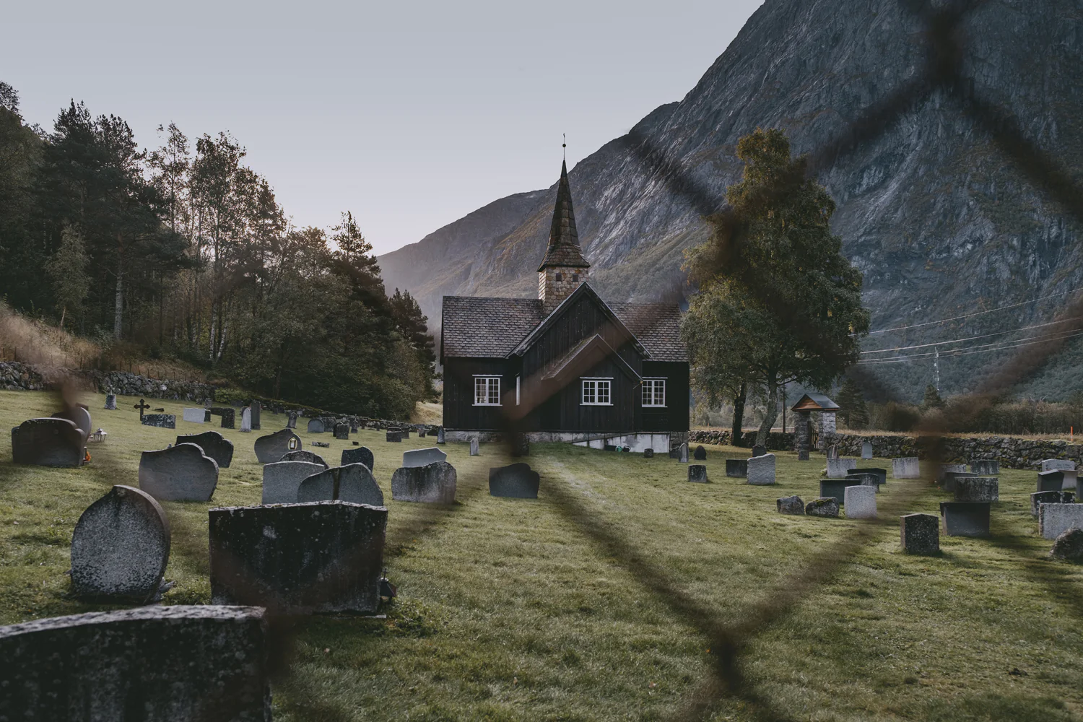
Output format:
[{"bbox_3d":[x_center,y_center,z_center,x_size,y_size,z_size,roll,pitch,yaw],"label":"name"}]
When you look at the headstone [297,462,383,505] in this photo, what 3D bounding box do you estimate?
[{"bbox_3d":[-2.695,1.682,11.780,1.135,0.619,0.160,0,-4,0],"label":"headstone"}]

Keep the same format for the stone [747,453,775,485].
[{"bbox_3d":[5.548,2.733,22.090,0.704,0.801,0.180,0,-4,0],"label":"stone"}]

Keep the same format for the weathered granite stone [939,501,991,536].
[{"bbox_3d":[6.116,2.283,12.600,0.703,0.454,0.150,1,-3,-11],"label":"weathered granite stone"}]

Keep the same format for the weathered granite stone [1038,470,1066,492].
[{"bbox_3d":[12.899,3.095,22.085,0.597,0.651,0.170,0,-4,0],"label":"weathered granite stone"}]

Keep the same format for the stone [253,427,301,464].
[{"bbox_3d":[-4.920,1.587,16.300,0.823,0.668,0.140,1,-3,-11],"label":"stone"}]

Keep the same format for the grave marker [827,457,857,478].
[{"bbox_3d":[9.649,3.451,28.070,0.950,0.630,0.140,1,-3,-5],"label":"grave marker"}]

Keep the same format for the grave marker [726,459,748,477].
[{"bbox_3d":[4.890,2.637,21.500,0.688,0.422,0.150,1,-3,-11],"label":"grave marker"}]

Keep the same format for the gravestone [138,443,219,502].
[{"bbox_3d":[-4.315,1.321,10.400,0.846,0.677,0.140,1,-3,-11],"label":"gravestone"}]

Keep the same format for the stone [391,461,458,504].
[{"bbox_3d":[-1.787,1.858,13.400,0.968,0.632,0.200,0,-4,0],"label":"stone"}]

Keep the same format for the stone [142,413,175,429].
[{"bbox_3d":[-11.167,1.738,25.600,0.989,0.396,0.200,0,-4,0],"label":"stone"}]

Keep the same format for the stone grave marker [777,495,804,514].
[{"bbox_3d":[4.456,2.583,15.760,0.469,0.318,0.320,0,-4,0],"label":"stone grave marker"}]

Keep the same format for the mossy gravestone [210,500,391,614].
[{"bbox_3d":[-1.574,1.279,5.687,1.110,0.720,0.175,1,-3,-7],"label":"mossy gravestone"}]

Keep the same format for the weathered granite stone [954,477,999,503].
[{"bbox_3d":[10.340,3.064,20.800,1.044,0.593,0.200,0,-4,0],"label":"weathered granite stone"}]

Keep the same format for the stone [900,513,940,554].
[{"bbox_3d":[5.842,2.666,13.475,0.540,0.610,0.150,1,-3,-5],"label":"stone"}]

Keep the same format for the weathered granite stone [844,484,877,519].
[{"bbox_3d":[5.155,2.276,14.100,0.500,0.509,0.130,1,-3,-11],"label":"weathered granite stone"}]

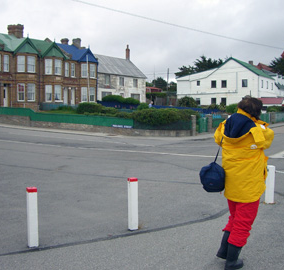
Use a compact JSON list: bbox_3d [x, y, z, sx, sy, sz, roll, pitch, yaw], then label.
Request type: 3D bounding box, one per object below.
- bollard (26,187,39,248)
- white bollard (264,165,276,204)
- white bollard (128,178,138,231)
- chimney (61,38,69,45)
[{"bbox_3d":[-1.249,0.955,4.556,0.104,0.665,0.104,-2,4,-26],"label":"bollard"},{"bbox_3d":[2.132,0.827,6.572,0.122,0.600,0.122,0,4,12],"label":"white bollard"},{"bbox_3d":[-0.115,0.909,5.204,0.105,0.652,0.105,-2,4,-20],"label":"white bollard"},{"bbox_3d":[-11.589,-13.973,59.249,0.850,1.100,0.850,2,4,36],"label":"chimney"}]

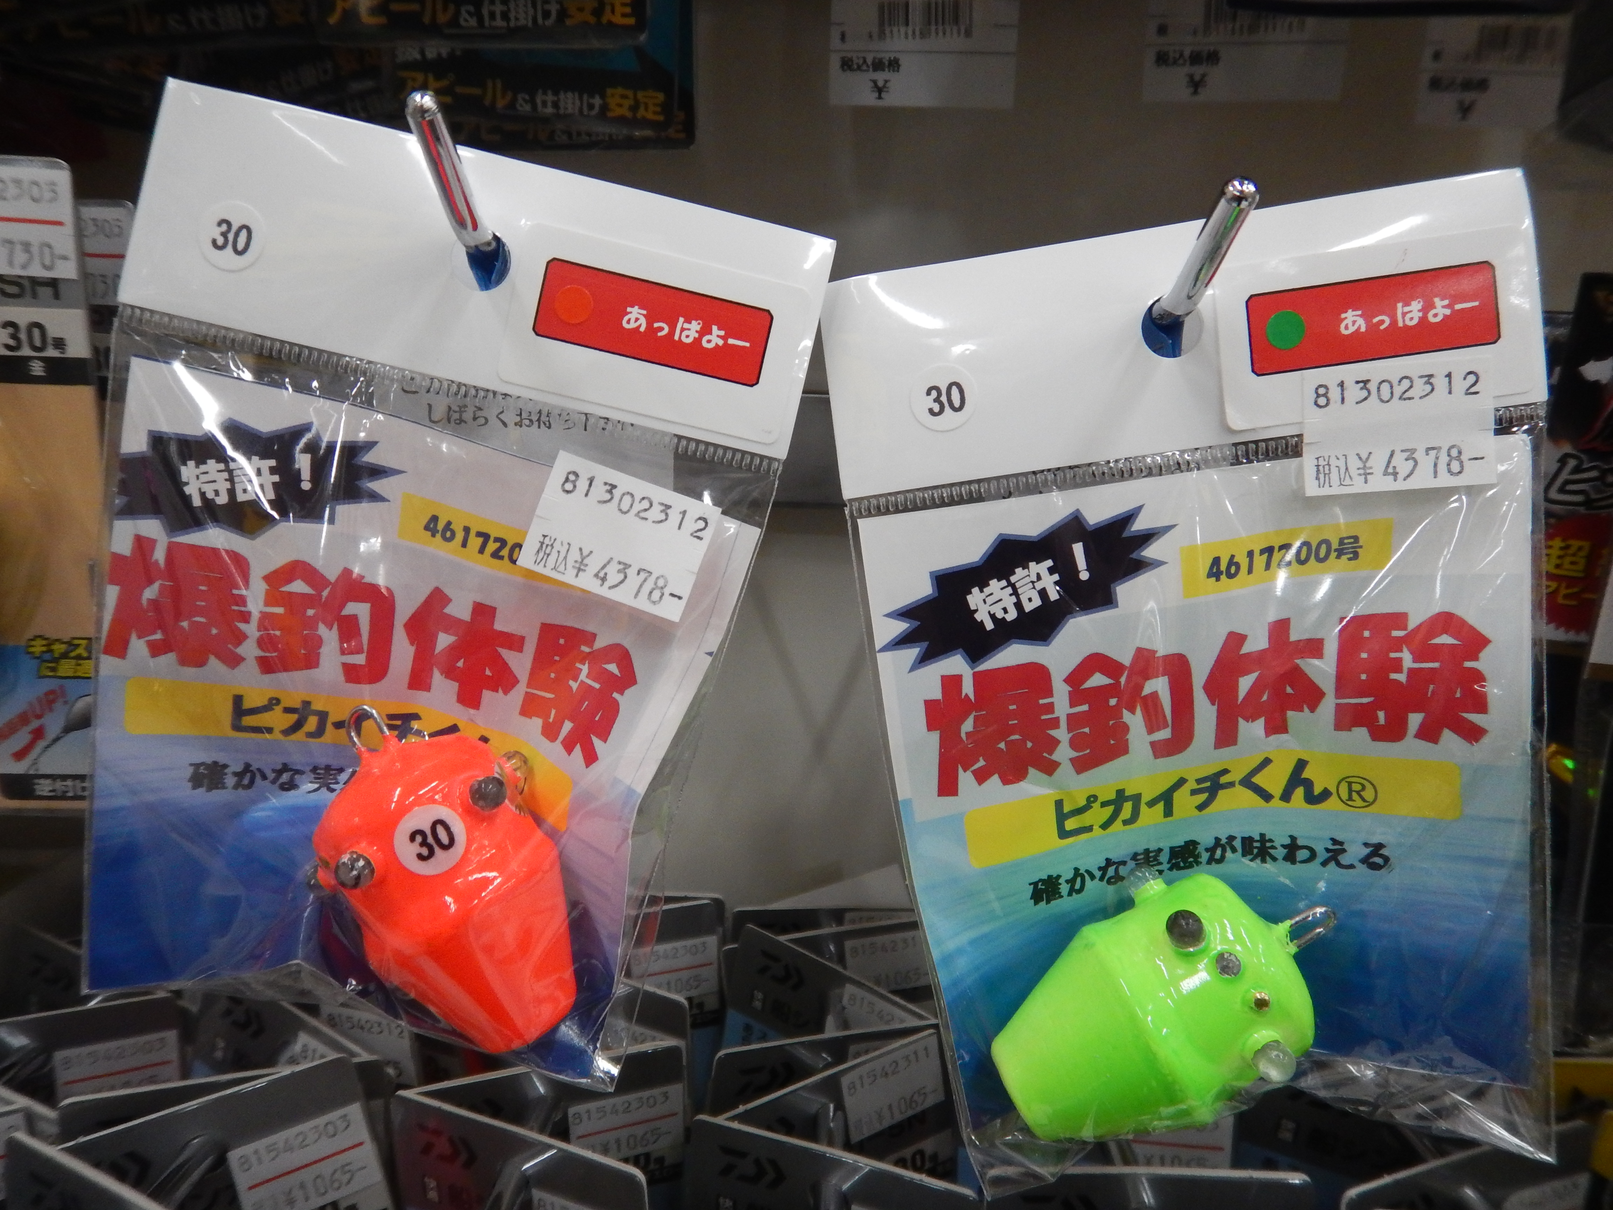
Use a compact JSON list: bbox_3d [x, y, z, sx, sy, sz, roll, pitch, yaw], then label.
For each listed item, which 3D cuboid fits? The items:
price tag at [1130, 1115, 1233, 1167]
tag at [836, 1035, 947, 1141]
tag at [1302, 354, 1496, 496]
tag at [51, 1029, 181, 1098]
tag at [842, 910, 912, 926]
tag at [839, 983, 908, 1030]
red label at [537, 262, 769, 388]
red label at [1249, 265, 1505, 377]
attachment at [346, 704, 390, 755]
[{"bbox_3d":[0.081,0.118,0.245,0.023,0.016,0.001,2,12,7],"label":"price tag"},{"bbox_3d":[0.018,0.100,0.229,0.023,0.016,0.001,-14,15,-25],"label":"tag"},{"bbox_3d":[0.076,-0.023,0.143,0.023,0.016,0.001,-4,6,6],"label":"tag"},{"bbox_3d":[-0.148,0.101,0.241,0.023,0.016,0.001,-3,13,-25],"label":"tag"},{"bbox_3d":[0.022,0.092,0.308,0.023,0.016,0.001,-2,12,-5],"label":"tag"},{"bbox_3d":[0.017,0.095,0.247,0.023,0.016,0.001,15,18,32],"label":"tag"},{"bbox_3d":[-0.020,-0.037,0.146,0.031,0.010,0.001,14,7,4],"label":"red label"},{"bbox_3d":[0.072,-0.036,0.143,0.032,0.010,0.001,-8,6,3],"label":"red label"},{"bbox_3d":[-0.058,0.016,0.148,0.005,0.006,0.002,-26,6,3],"label":"attachment"}]

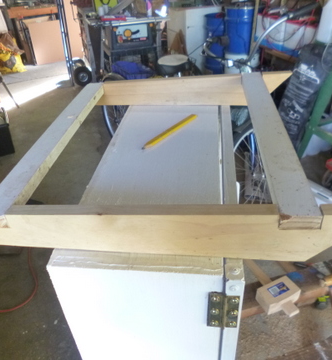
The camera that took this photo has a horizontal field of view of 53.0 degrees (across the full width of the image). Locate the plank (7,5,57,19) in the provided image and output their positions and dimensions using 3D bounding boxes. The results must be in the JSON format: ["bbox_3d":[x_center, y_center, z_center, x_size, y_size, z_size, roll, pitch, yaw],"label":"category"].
[{"bbox_3d":[-2.148,-2.797,5.516,0.850,0.120,0.040,-15,36,-14],"label":"plank"}]

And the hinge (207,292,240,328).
[{"bbox_3d":[0.068,0.157,0.390,0.036,0.065,0.008,1,35,7],"label":"hinge"}]

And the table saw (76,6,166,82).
[{"bbox_3d":[-0.523,-1.866,4.753,0.920,0.820,0.720,-8,35,-6],"label":"table saw"}]

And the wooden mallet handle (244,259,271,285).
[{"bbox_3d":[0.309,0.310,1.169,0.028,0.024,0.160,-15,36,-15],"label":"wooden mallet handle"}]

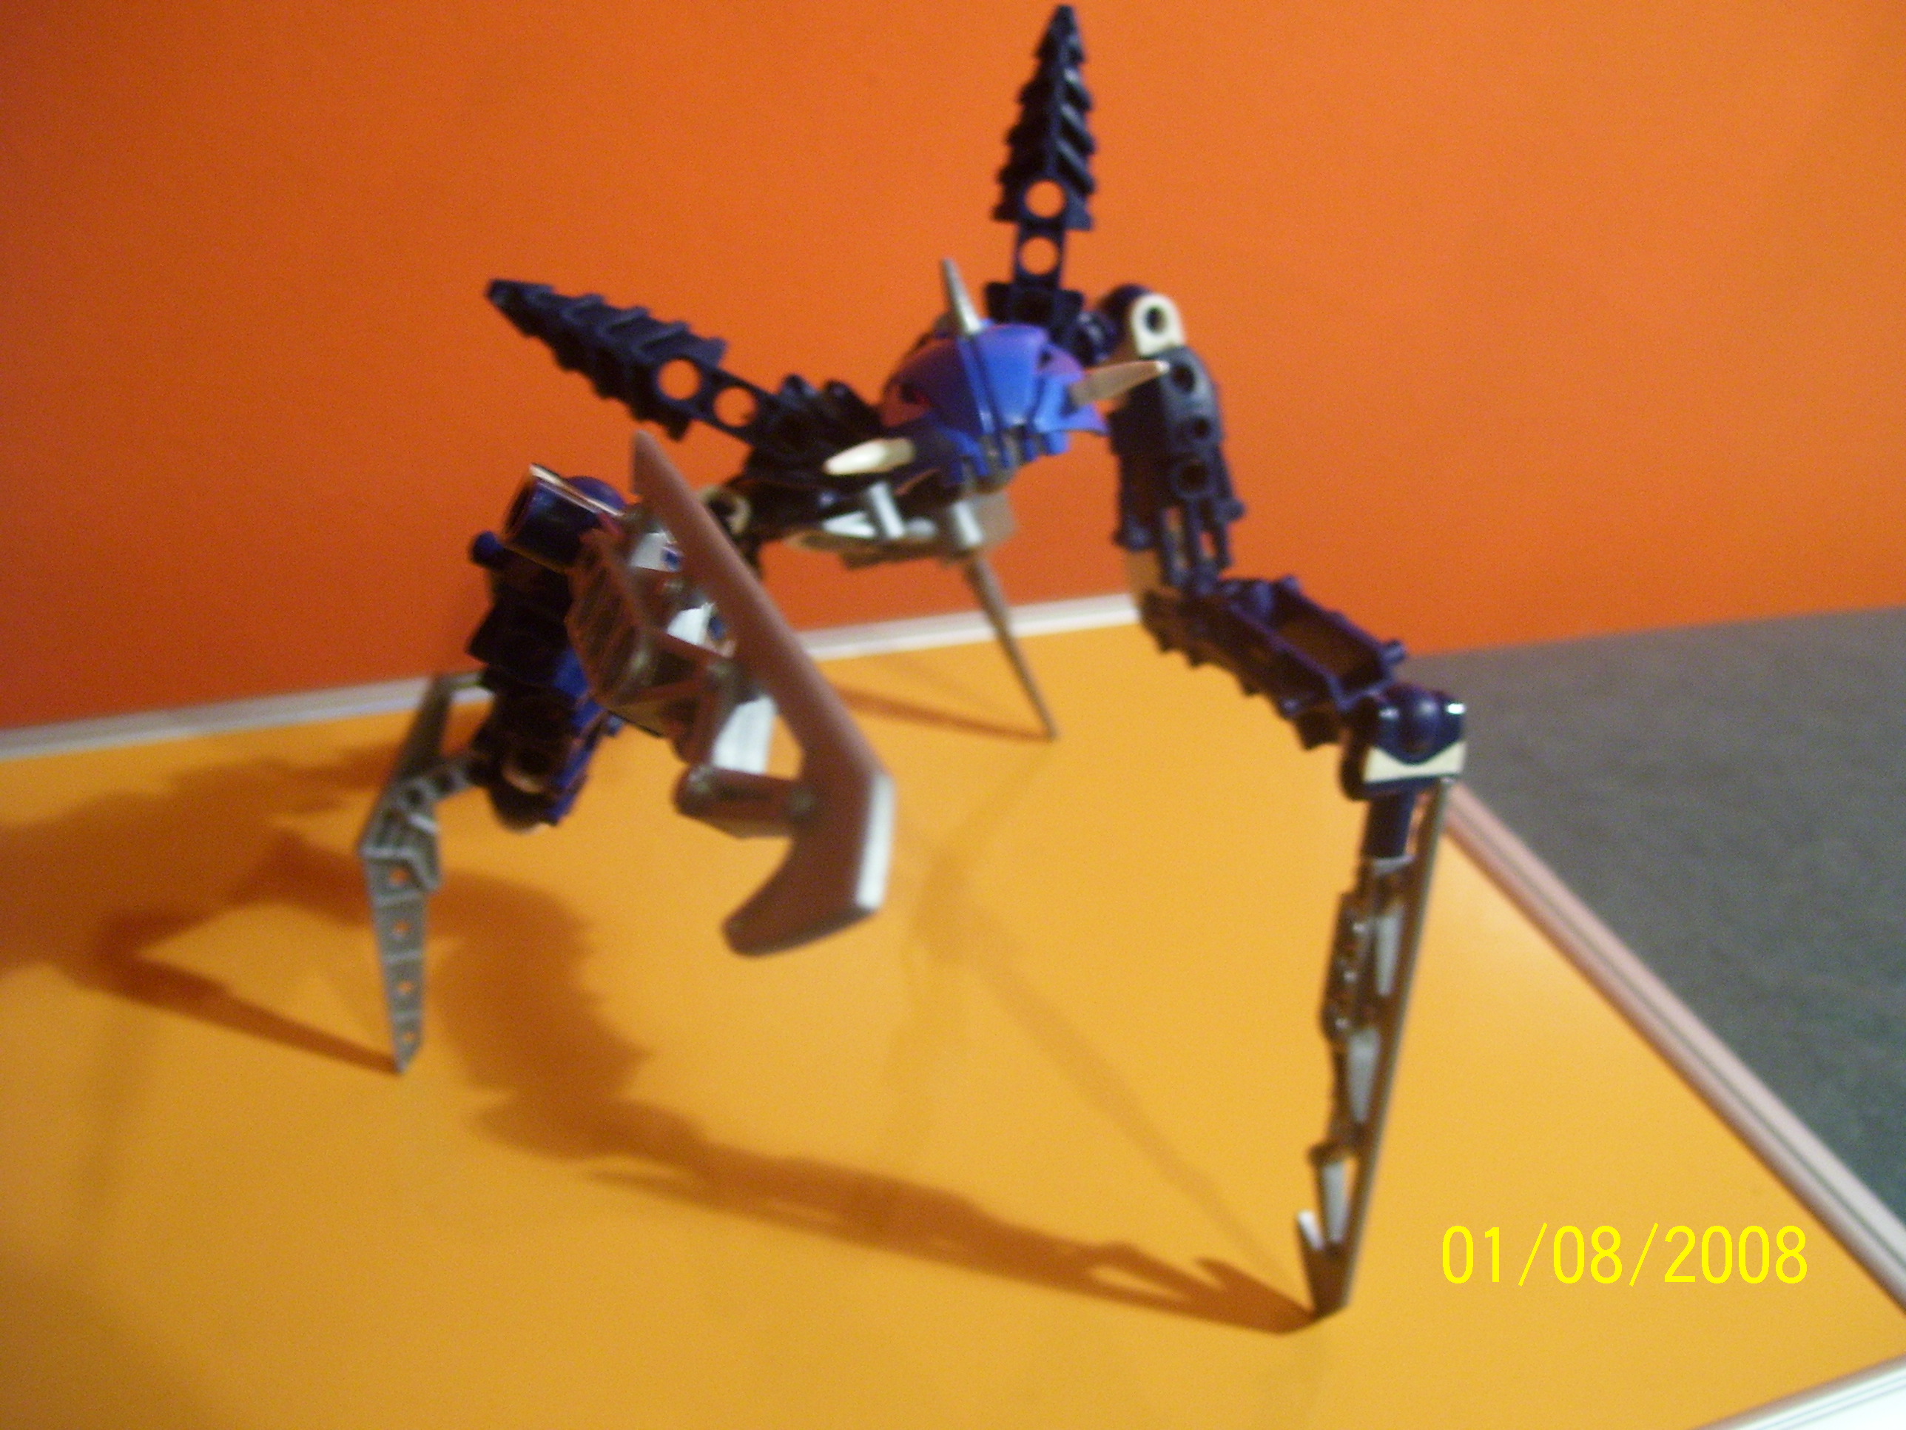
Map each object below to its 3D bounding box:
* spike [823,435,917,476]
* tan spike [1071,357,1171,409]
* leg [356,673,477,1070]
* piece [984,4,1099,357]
[{"bbox_3d":[-0.010,-0.033,0.257,0.013,0.004,0.004,-15,41,-25],"label":"spike"},{"bbox_3d":[0.021,-0.043,0.263,0.014,0.004,0.004,-19,41,-14],"label":"tan spike"},{"bbox_3d":[-0.073,0.021,0.277,0.017,0.055,0.018,6,-10,-11],"label":"leg"},{"bbox_3d":[0.013,-0.073,0.286,0.015,0.050,0.011,3,16,-1],"label":"piece"}]

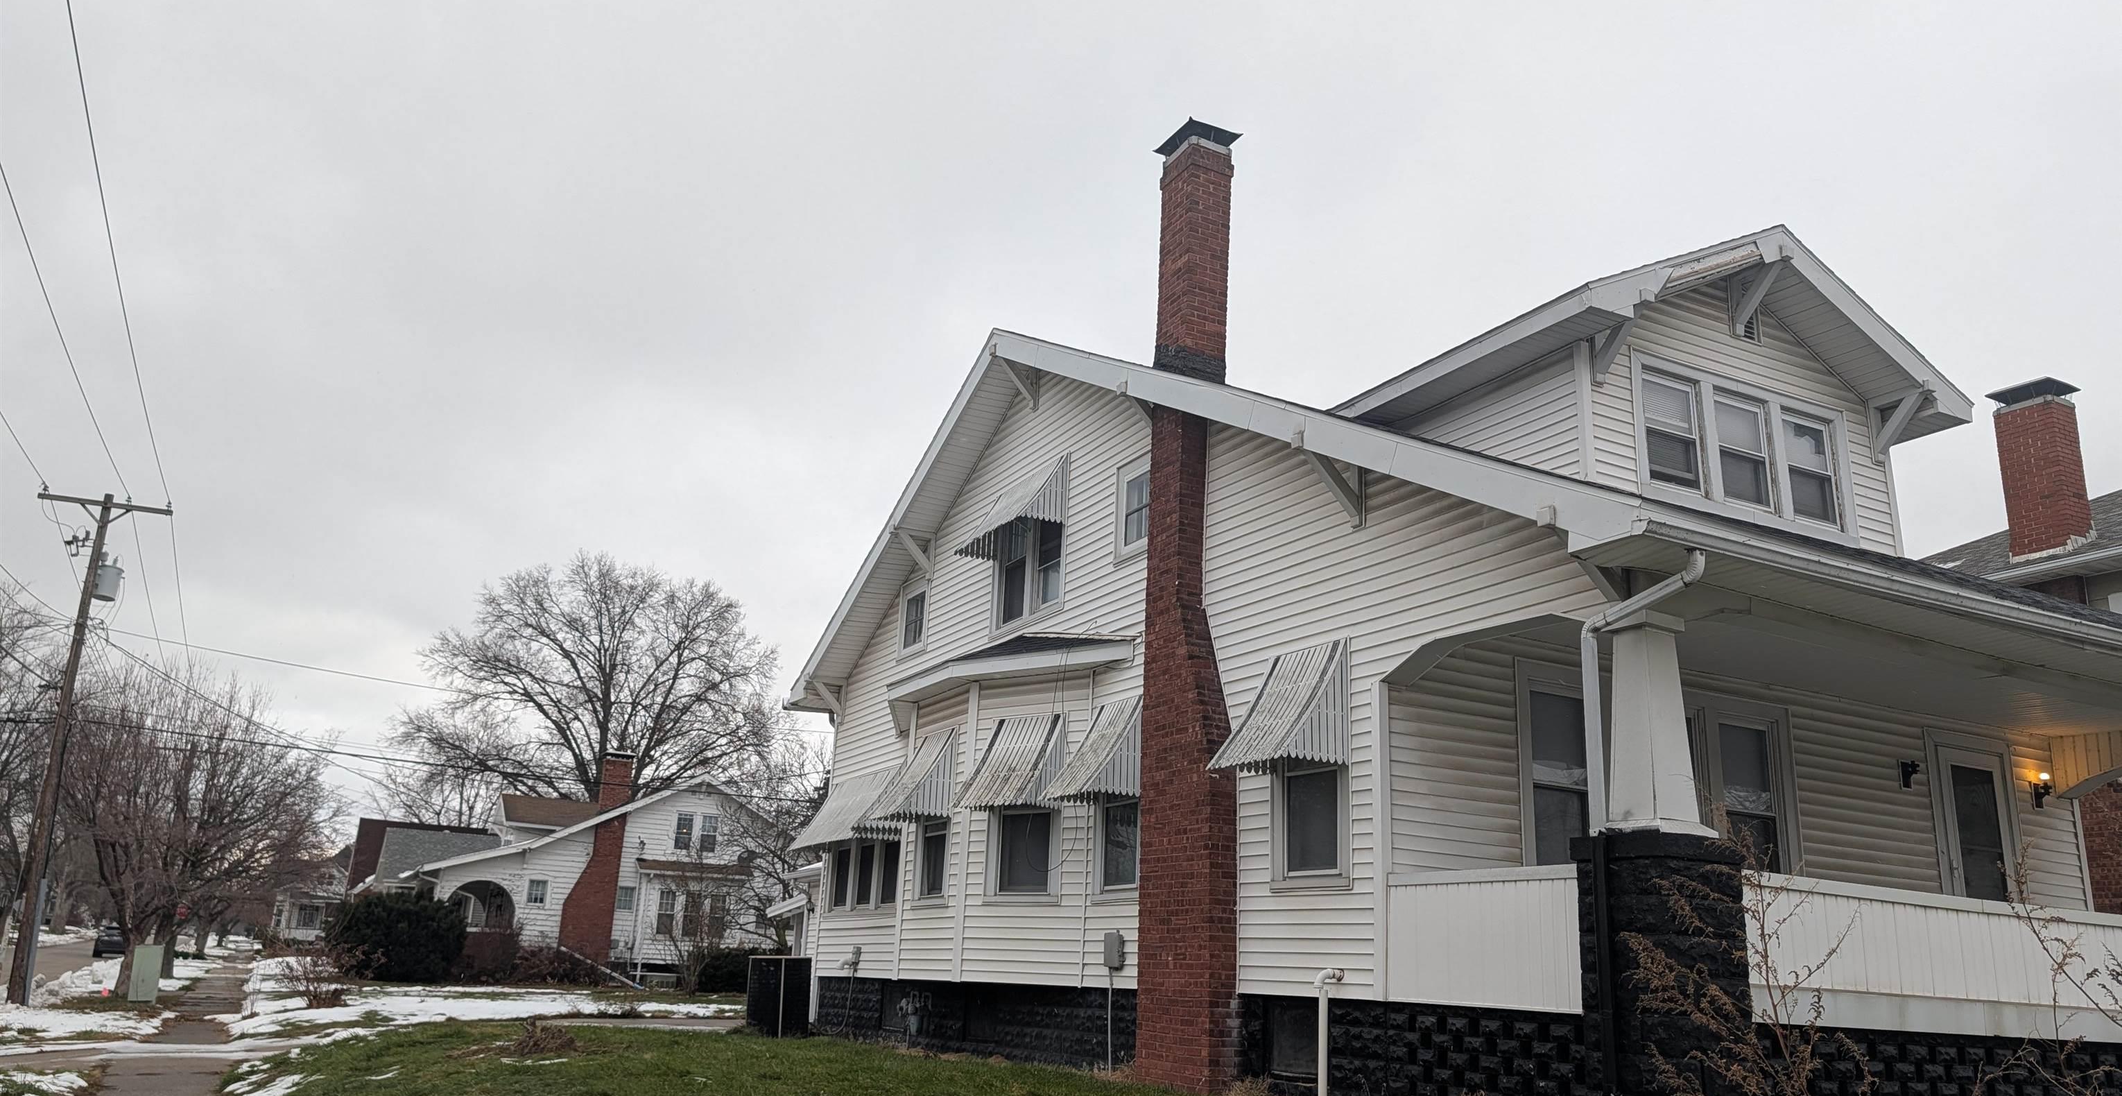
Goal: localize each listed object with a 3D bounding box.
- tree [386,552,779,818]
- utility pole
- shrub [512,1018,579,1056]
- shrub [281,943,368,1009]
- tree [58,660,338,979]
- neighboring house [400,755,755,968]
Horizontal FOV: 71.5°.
[{"bbox_3d":[-20.746,9.007,64.480,16.080,18.113,15.000,11,-18,-25],"label":"tree"},{"bbox_3d":[-20.243,3.837,29.890,2.450,10.348,0.600,8,-17,-26],"label":"utility pole"},{"bbox_3d":[-5.884,5.536,16.771,0.720,0.400,0.640,11,-18,-25],"label":"shrub"},{"bbox_3d":[-16.018,9.228,32.026,1.850,1.350,1.700,11,-18,-25],"label":"shrub"},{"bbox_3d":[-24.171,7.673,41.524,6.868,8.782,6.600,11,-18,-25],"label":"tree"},{"bbox_3d":[-14.926,10.841,49.482,12.660,6.670,8.700,11,-18,-25],"label":"neighboring house"}]

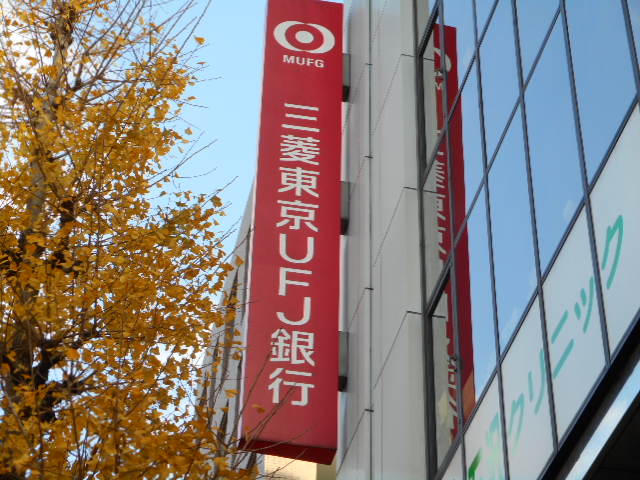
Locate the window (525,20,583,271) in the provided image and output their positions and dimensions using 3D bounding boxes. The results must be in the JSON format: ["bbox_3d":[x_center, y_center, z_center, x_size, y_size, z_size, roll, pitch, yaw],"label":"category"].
[{"bbox_3d":[1.800,-0.762,12.562,0.080,2.041,0.912,10,-44,-9],"label":"window"}]

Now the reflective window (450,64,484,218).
[{"bbox_3d":[1.381,-0.858,15.217,0.080,1.551,0.896,10,-44,-9],"label":"reflective window"}]

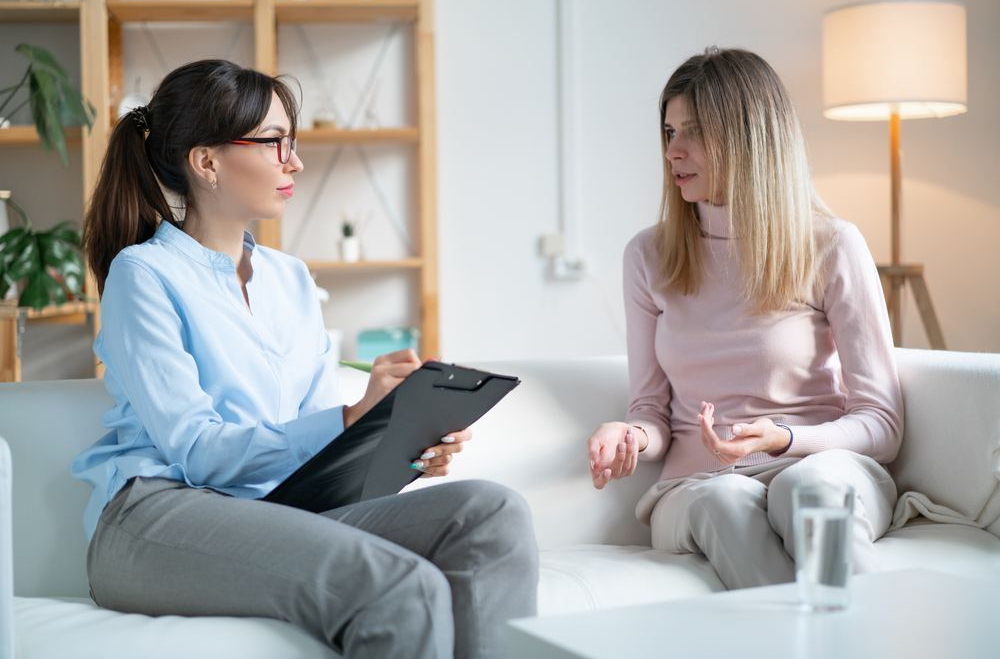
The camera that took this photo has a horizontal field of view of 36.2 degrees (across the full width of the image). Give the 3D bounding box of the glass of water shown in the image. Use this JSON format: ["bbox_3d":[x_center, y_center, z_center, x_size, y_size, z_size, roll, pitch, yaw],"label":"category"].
[{"bbox_3d":[0.354,0.238,1.670,0.066,0.131,0.066,-1,2,0],"label":"glass of water"}]

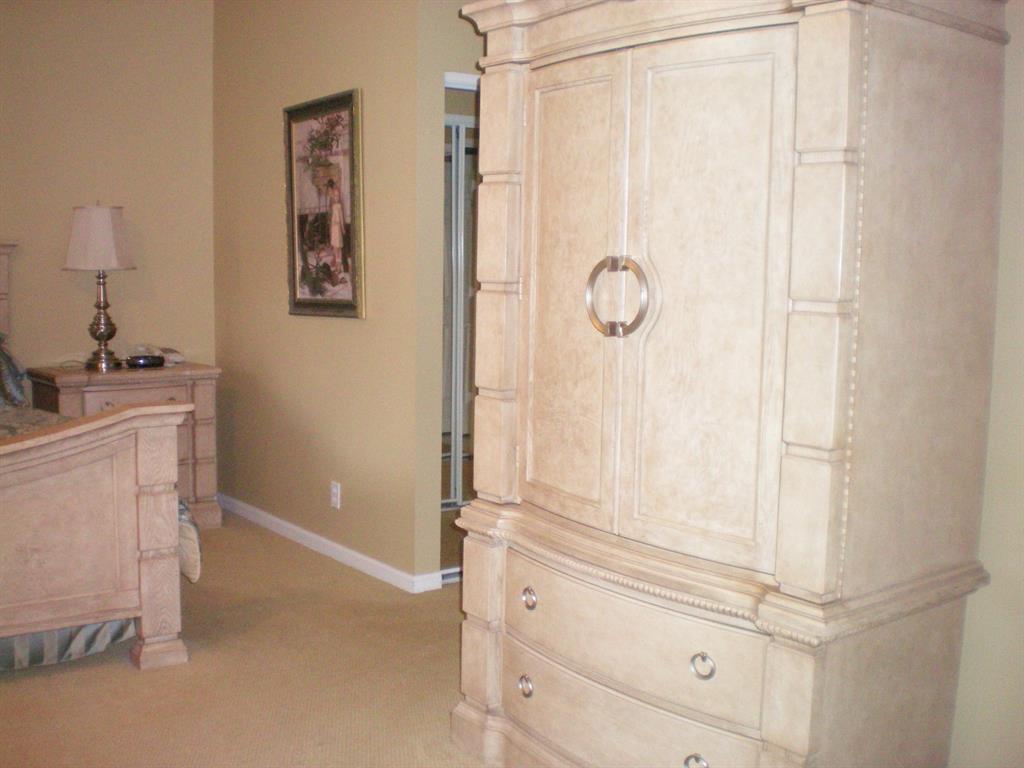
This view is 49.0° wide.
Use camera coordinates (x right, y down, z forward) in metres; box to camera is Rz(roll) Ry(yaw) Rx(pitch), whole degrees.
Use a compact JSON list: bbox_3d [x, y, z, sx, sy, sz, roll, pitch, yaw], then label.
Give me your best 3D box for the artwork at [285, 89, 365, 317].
[{"bbox_3d":[-0.786,-0.734,4.708,0.040,0.900,0.600,-6,9,-38],"label":"artwork"}]

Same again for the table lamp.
[{"bbox_3d":[-1.868,-0.435,5.117,0.335,0.760,0.335,-4,8,-38],"label":"table lamp"}]

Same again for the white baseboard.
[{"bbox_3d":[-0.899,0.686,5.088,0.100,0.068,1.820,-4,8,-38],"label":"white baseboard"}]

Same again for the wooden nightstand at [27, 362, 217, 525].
[{"bbox_3d":[-1.794,0.311,5.252,0.740,0.750,0.440,-4,8,-38],"label":"wooden nightstand"}]

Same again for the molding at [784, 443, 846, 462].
[{"bbox_3d":[0.573,0.127,2.127,0.045,0.023,0.110,-4,8,-37],"label":"molding"}]

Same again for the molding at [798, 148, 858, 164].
[{"bbox_3d":[0.581,-0.416,2.064,0.045,0.023,0.110,-4,8,-37],"label":"molding"}]

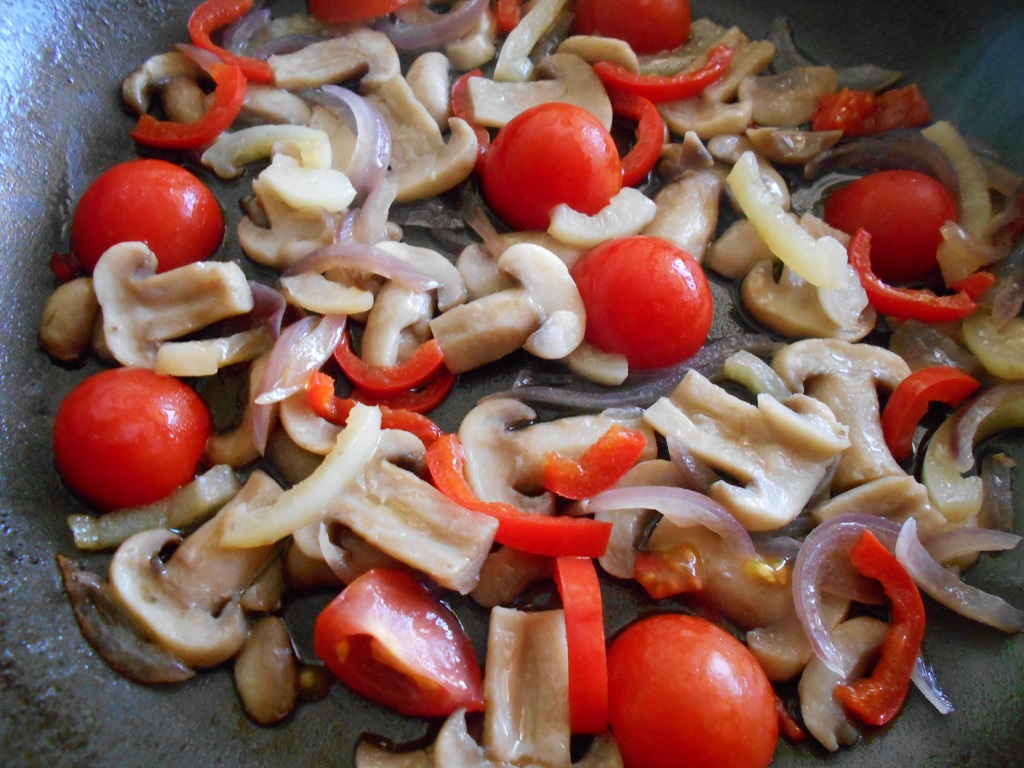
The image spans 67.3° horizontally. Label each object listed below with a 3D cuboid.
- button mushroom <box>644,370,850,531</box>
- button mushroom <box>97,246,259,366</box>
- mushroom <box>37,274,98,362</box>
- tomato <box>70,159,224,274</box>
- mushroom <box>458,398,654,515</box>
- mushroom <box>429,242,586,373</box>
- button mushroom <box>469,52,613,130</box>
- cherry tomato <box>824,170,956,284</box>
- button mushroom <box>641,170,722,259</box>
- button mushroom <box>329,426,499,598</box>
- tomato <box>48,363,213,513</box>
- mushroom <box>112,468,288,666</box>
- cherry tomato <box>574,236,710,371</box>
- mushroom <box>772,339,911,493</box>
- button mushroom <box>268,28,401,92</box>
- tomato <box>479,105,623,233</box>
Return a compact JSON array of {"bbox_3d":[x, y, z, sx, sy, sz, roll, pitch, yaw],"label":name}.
[{"bbox_3d":[0.050,0.013,0.168,0.036,0.014,0.032,36,70,15],"label":"button mushroom"},{"bbox_3d":[-0.076,-0.015,0.179,0.033,0.013,0.029,-4,62,-4],"label":"button mushroom"},{"bbox_3d":[-0.101,-0.015,0.178,0.015,0.013,0.019,1,62,-2],"label":"mushroom"},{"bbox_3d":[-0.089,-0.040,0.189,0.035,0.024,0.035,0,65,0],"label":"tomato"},{"bbox_3d":[0.011,0.015,0.172,0.043,0.011,0.026,-5,65,-2],"label":"mushroom"},{"bbox_3d":[-0.001,-0.013,0.179,0.036,0.013,0.027,-20,65,-13],"label":"mushroom"},{"bbox_3d":[0.007,-0.072,0.209,0.038,0.012,0.030,-4,62,-5],"label":"button mushroom"},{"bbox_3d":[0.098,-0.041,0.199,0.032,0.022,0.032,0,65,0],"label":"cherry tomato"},{"bbox_3d":[0.045,-0.042,0.200,0.021,0.013,0.035,17,66,8],"label":"button mushroom"},{"bbox_3d":[-0.022,0.029,0.162,0.035,0.012,0.029,25,64,11],"label":"button mushroom"},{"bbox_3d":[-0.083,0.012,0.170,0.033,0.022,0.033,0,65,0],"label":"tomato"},{"bbox_3d":[-0.061,0.037,0.160,0.028,0.013,0.035,24,64,10],"label":"mushroom"},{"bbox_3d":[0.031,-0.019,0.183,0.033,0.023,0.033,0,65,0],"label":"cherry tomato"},{"bbox_3d":[0.074,0.009,0.176,0.029,0.012,0.037,8,62,2],"label":"mushroom"},{"bbox_3d":[-0.048,-0.083,0.211,0.034,0.012,0.023,-9,56,-9],"label":"button mushroom"},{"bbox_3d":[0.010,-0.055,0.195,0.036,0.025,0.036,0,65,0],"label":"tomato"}]

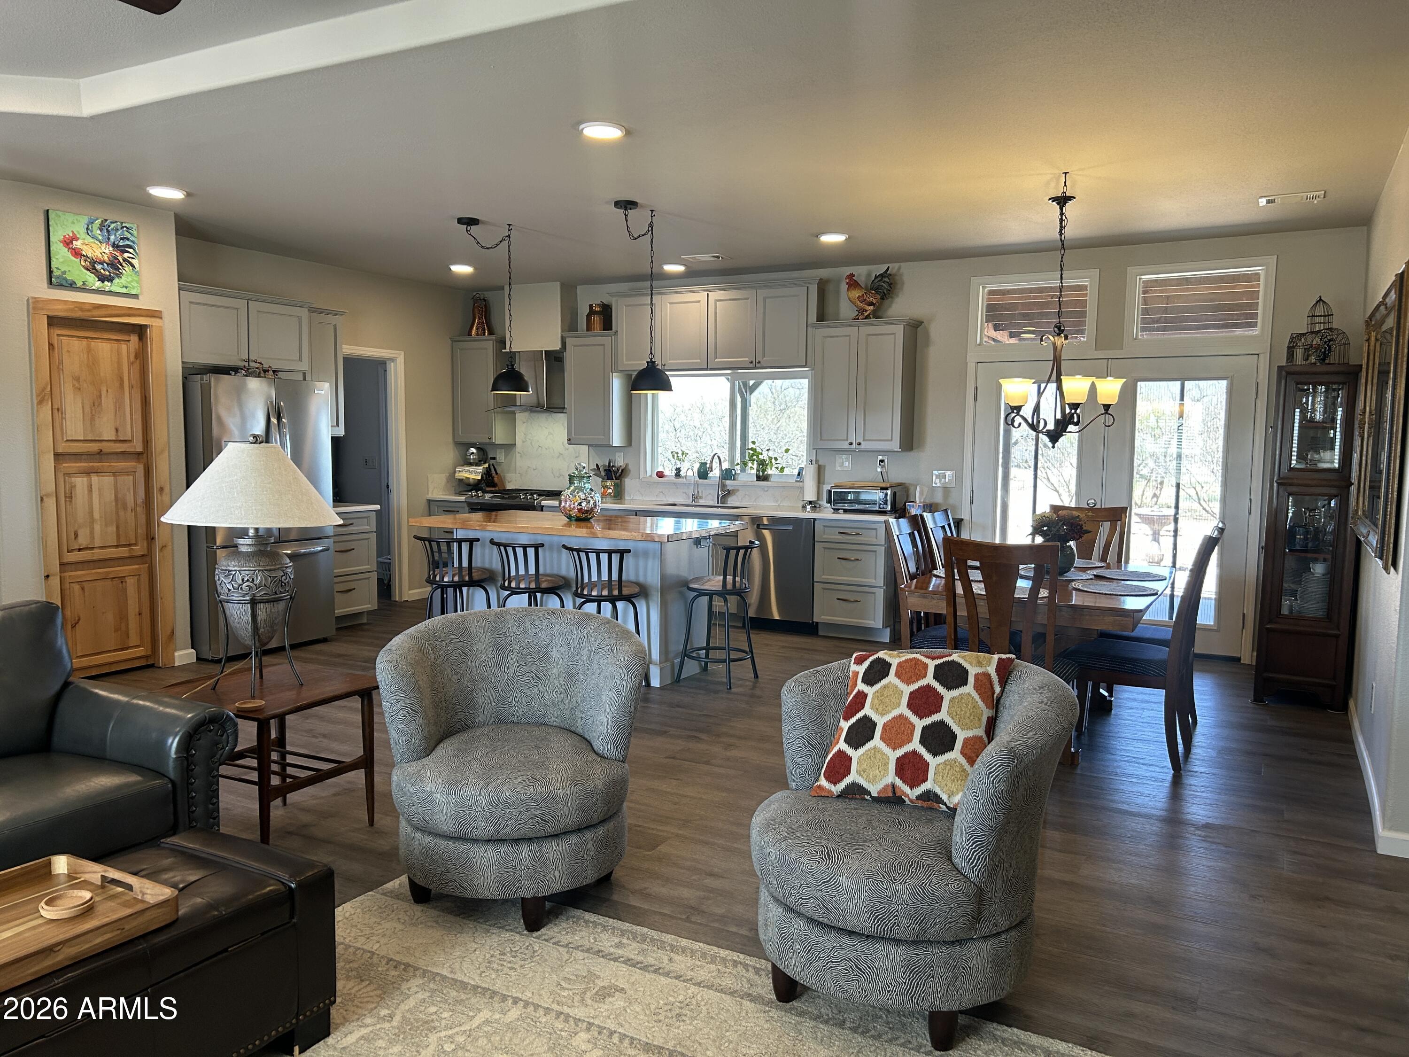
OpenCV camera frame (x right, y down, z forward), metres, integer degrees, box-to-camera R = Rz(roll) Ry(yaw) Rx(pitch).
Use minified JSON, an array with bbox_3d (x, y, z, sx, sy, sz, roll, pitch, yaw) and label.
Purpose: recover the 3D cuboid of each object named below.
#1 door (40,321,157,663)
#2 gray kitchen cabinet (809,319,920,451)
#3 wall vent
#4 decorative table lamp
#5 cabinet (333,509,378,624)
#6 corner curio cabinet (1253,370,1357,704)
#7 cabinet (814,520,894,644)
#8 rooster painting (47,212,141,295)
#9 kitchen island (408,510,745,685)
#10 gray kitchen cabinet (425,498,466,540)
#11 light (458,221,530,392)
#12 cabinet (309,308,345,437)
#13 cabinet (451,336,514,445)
[{"bbox_3d":[-3.582,-0.149,6.264,0.060,2.050,0.610,3,6,28],"label":"door"},{"bbox_3d":[1.208,-1.063,7.917,0.765,0.953,0.380,3,6,28],"label":"gray kitchen cabinet"},{"bbox_3d":[3.158,-1.772,5.692,0.325,0.020,0.230,3,6,28],"label":"wall vent"},{"bbox_3d":[-1.633,0.120,3.835,0.655,0.920,0.655,-2,6,-23],"label":"decorative table lamp"},{"bbox_3d":[-2.903,0.296,7.993,0.610,0.885,0.605,3,6,28],"label":"cabinet"},{"bbox_3d":[3.522,0.021,6.178,0.435,1.880,0.880,3,6,29],"label":"corner curio cabinet"},{"bbox_3d":[1.194,0.352,7.911,0.545,0.880,0.620,3,6,28],"label":"cabinet"},{"bbox_3d":[-3.469,-1.559,6.028,0.035,0.410,0.510,3,6,28],"label":"rooster painting"},{"bbox_3d":[-0.798,0.412,6.707,1.880,0.930,1.030,3,6,28],"label":"kitchen island"},{"bbox_3d":[-2.129,0.147,9.713,0.440,0.900,0.620,3,6,29],"label":"gray kitchen cabinet"},{"bbox_3d":[-1.309,-1.401,6.706,0.300,1.060,0.470,3,6,28],"label":"light"},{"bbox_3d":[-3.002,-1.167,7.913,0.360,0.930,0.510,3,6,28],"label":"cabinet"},{"bbox_3d":[-1.995,-1.242,9.626,0.480,0.935,0.340,3,6,28],"label":"cabinet"}]

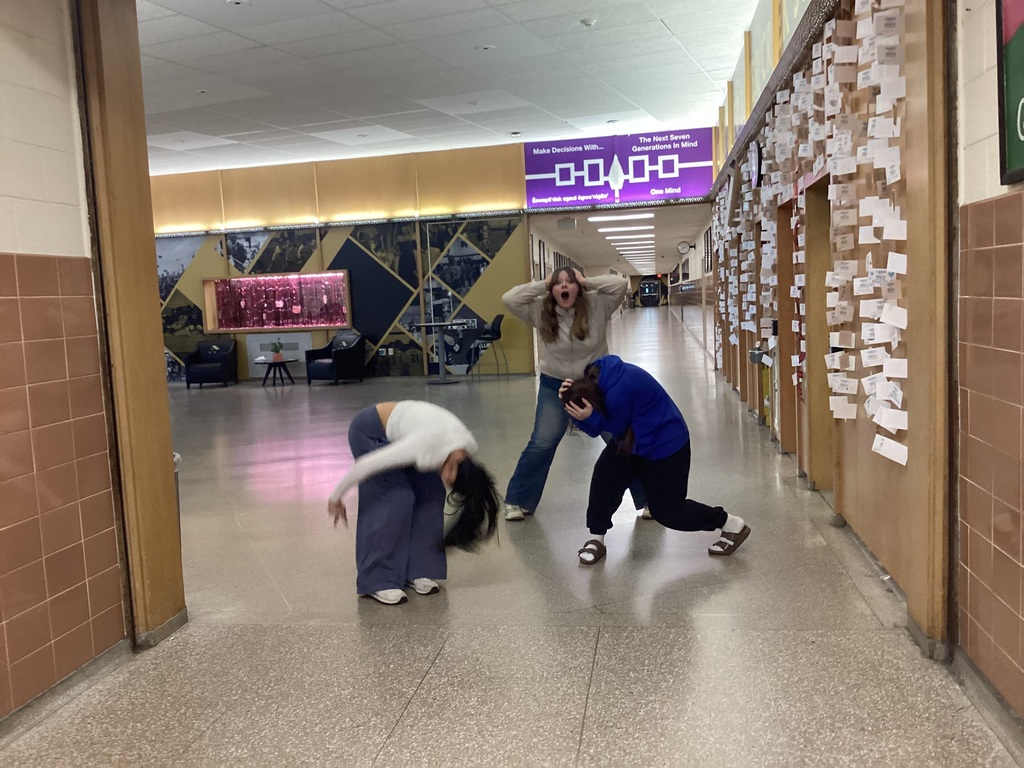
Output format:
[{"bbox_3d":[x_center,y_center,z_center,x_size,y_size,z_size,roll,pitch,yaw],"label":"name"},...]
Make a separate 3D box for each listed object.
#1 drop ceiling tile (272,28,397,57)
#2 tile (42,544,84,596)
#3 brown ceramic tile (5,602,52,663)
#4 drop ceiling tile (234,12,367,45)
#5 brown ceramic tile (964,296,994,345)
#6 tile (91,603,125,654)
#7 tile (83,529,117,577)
[{"bbox_3d":[-1.778,-3.439,9.248,1.215,0.020,0.605,0,6,22],"label":"drop ceiling tile"},{"bbox_3d":[-1.696,0.702,3.473,0.015,0.153,0.226,-2,6,9],"label":"tile"},{"bbox_3d":[-1.708,0.877,3.236,0.012,0.152,0.224,-2,5,9],"label":"brown ceramic tile"},{"bbox_3d":[-1.966,-3.339,8.612,1.210,0.020,0.605,0,6,22],"label":"drop ceiling tile"},{"bbox_3d":[1.488,-0.196,2.898,0.012,0.147,0.211,-2,6,9],"label":"brown ceramic tile"},{"bbox_3d":[-1.630,0.988,3.692,0.012,0.152,0.207,-2,5,9],"label":"tile"},{"bbox_3d":[-1.661,0.679,3.692,0.015,0.153,0.210,-2,6,9],"label":"tile"}]

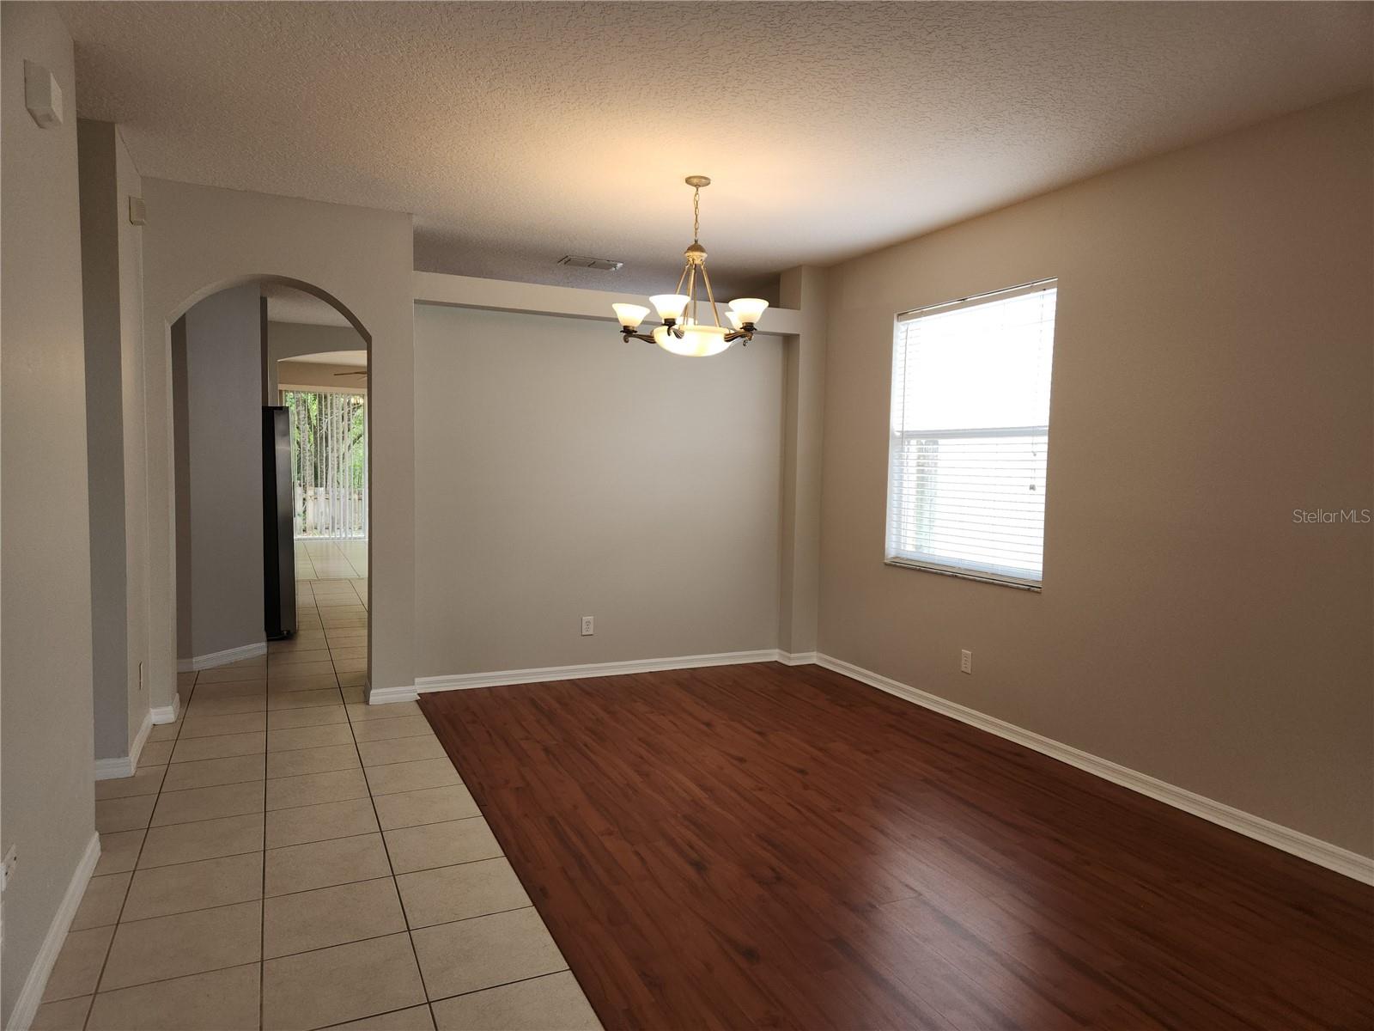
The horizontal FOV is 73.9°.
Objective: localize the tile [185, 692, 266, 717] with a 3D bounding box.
[{"bbox_3d":[-2.607,1.088,5.187,0.401,0.012,0.389,-1,4,-24],"label":"tile"}]

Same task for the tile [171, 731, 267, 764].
[{"bbox_3d":[-2.284,1.139,4.476,0.401,0.012,0.389,-1,4,-24],"label":"tile"}]

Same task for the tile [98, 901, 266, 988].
[{"bbox_3d":[-1.494,1.282,2.735,0.402,0.010,0.398,-1,4,-24],"label":"tile"}]

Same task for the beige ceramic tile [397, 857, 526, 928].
[{"bbox_3d":[-0.749,1.254,3.038,0.383,0.010,0.391,-1,4,-24],"label":"beige ceramic tile"}]

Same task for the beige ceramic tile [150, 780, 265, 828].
[{"bbox_3d":[-1.988,1.205,3.817,0.402,0.010,0.398,-1,4,-24],"label":"beige ceramic tile"}]

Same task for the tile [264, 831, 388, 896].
[{"bbox_3d":[-1.273,1.236,3.233,0.403,0.010,0.391,-1,4,-24],"label":"tile"}]

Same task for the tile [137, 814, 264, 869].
[{"bbox_3d":[-1.824,1.231,3.459,0.402,0.010,0.398,-1,4,-24],"label":"tile"}]

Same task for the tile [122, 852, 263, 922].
[{"bbox_3d":[-1.637,1.240,3.055,0.401,0.012,0.389,-1,4,-24],"label":"tile"}]

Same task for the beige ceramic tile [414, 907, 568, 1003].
[{"bbox_3d":[-0.585,1.278,2.679,0.383,0.010,0.391,-1,4,-24],"label":"beige ceramic tile"}]

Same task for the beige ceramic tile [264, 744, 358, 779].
[{"bbox_3d":[-1.762,1.162,4.310,0.403,0.010,0.391,-1,4,-24],"label":"beige ceramic tile"}]

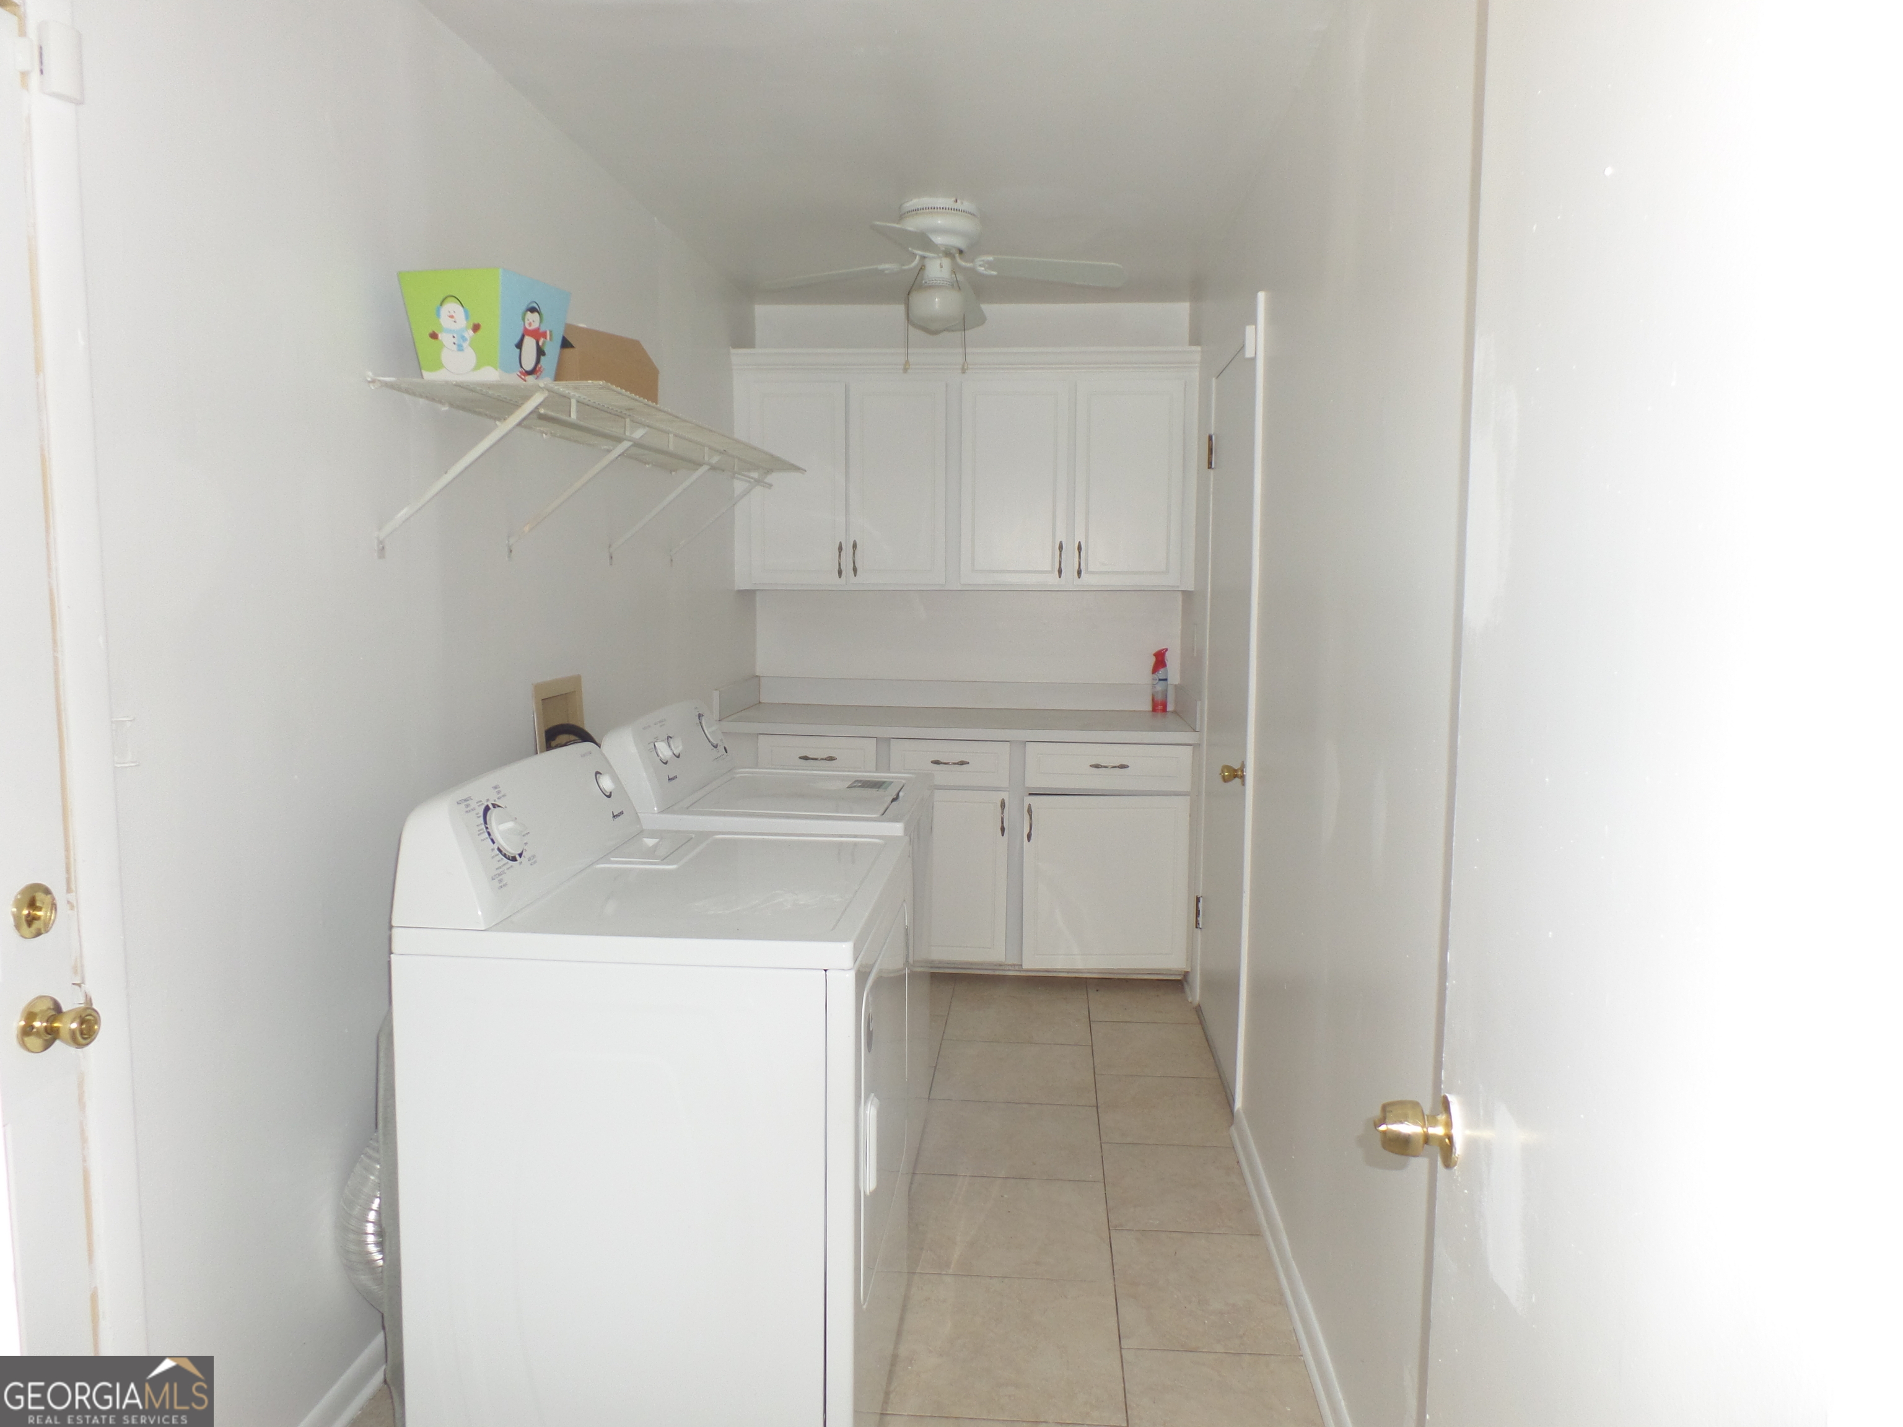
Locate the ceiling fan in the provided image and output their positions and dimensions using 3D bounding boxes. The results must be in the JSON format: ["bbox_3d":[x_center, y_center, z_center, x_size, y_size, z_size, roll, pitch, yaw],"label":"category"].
[{"bbox_3d":[-0.037,-1.263,3.596,1.070,0.360,1.070,1,6,5],"label":"ceiling fan"}]

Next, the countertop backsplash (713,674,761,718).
[{"bbox_3d":[-0.813,-0.059,4.841,0.023,0.107,0.610,1,6,5],"label":"countertop backsplash"}]

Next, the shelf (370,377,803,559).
[{"bbox_3d":[-0.729,-0.513,3.070,0.404,0.305,1.780,1,6,4],"label":"shelf"}]

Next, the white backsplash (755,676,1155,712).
[{"bbox_3d":[0.059,-0.074,4.882,1.600,0.104,0.020,1,6,4],"label":"white backsplash"}]

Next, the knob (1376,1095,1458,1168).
[{"bbox_3d":[0.429,0.384,1.168,0.068,0.065,0.065,2,6,9],"label":"knob"}]

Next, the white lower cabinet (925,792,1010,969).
[{"bbox_3d":[-0.011,0.589,4.534,0.422,0.640,0.020,1,6,4],"label":"white lower cabinet"}]

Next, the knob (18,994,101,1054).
[{"bbox_3d":[-1.031,0.363,1.469,0.060,0.065,0.065,1,6,4],"label":"knob"}]

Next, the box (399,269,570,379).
[{"bbox_3d":[-0.857,-0.690,2.323,0.208,0.192,0.205,2,6,14],"label":"box"}]

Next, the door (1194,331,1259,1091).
[{"bbox_3d":[0.825,-0.003,3.749,0.045,2.048,0.820,1,6,5],"label":"door"}]

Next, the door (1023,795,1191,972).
[{"bbox_3d":[0.550,0.598,4.455,0.579,0.620,0.020,1,6,5],"label":"door"}]

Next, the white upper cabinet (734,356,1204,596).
[{"bbox_3d":[0.053,-0.899,4.764,1.687,0.865,0.380,1,6,4],"label":"white upper cabinet"}]

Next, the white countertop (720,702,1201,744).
[{"bbox_3d":[0.035,0.034,4.743,1.687,0.042,0.615,1,6,4],"label":"white countertop"}]

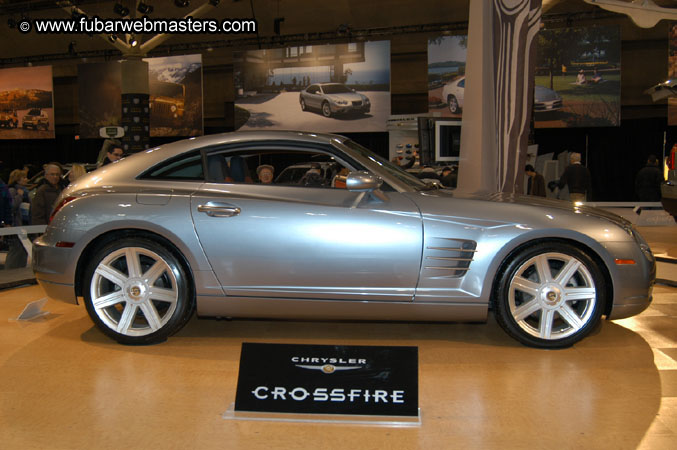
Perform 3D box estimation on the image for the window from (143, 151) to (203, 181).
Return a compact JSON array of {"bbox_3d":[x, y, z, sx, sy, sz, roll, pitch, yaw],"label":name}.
[{"bbox_3d":[-1.020,-0.366,4.157,0.380,0.185,0.090,0,3,4],"label":"window"}]

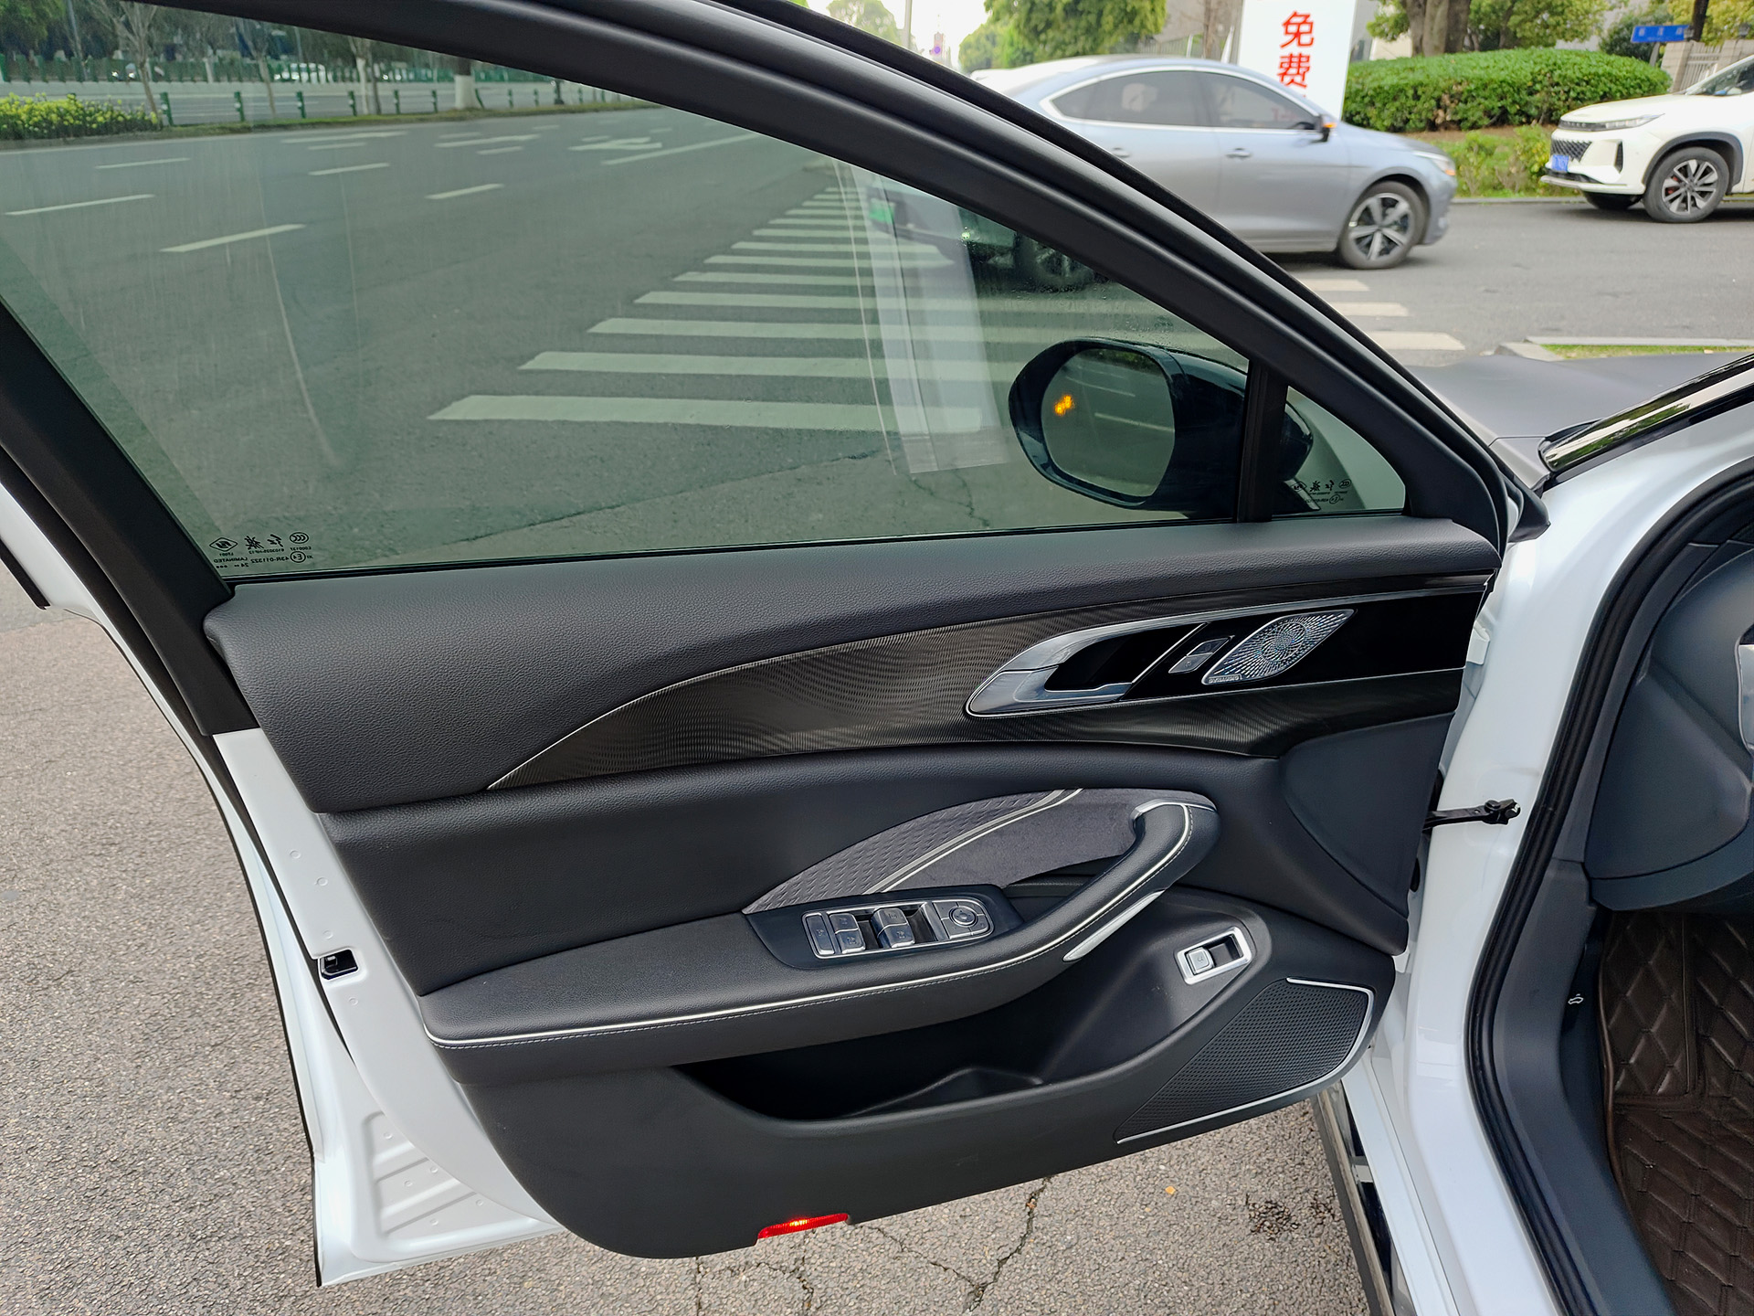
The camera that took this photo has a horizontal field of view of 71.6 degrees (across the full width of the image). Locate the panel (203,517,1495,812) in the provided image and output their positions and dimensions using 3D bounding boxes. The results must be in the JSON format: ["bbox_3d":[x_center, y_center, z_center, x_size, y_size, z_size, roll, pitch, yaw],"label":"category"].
[{"bbox_3d":[0.033,0.011,0.919,0.975,0.175,0.095,-4,25,-14],"label":"panel"}]

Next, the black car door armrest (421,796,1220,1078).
[{"bbox_3d":[-0.028,0.216,0.948,0.625,0.150,0.105,-7,26,-12],"label":"black car door armrest"}]

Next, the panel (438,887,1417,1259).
[{"bbox_3d":[0.083,0.364,1.083,0.850,0.285,0.105,-6,26,-13],"label":"panel"}]

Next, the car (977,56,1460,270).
[{"bbox_3d":[2.284,-3.850,9.503,4.660,1.460,1.830,-8,26,-17],"label":"car"}]

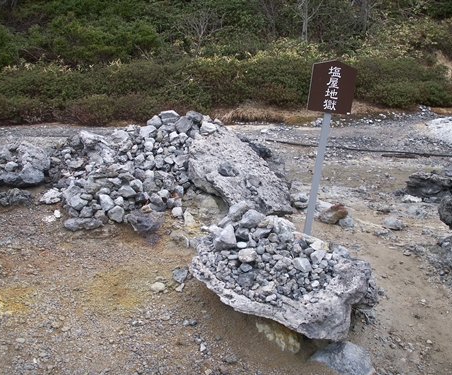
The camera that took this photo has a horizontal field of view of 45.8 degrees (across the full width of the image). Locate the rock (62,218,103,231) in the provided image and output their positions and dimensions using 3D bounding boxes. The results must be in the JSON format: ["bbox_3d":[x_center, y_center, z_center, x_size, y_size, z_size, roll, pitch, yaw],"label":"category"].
[{"bbox_3d":[-1.472,0.381,5.500,0.390,0.115,0.180,0,12,0],"label":"rock"}]

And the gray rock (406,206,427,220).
[{"bbox_3d":[2.103,0.287,5.900,0.210,0.130,0.170,0,12,0],"label":"gray rock"}]

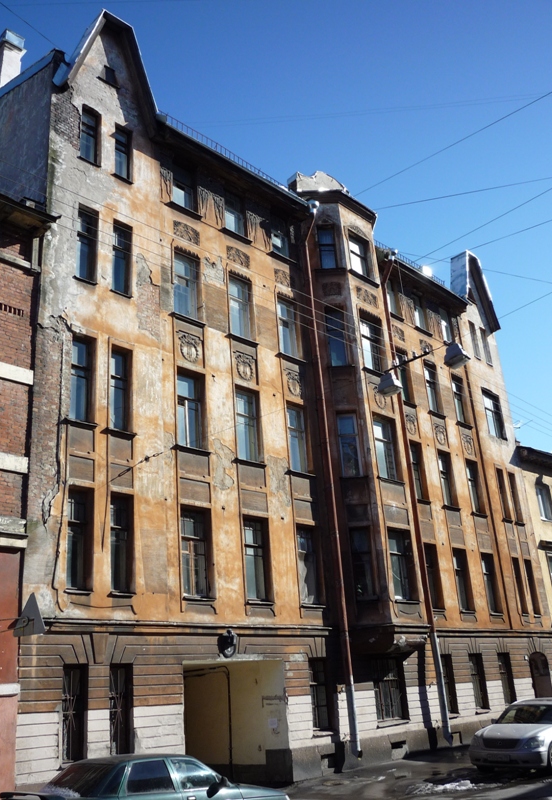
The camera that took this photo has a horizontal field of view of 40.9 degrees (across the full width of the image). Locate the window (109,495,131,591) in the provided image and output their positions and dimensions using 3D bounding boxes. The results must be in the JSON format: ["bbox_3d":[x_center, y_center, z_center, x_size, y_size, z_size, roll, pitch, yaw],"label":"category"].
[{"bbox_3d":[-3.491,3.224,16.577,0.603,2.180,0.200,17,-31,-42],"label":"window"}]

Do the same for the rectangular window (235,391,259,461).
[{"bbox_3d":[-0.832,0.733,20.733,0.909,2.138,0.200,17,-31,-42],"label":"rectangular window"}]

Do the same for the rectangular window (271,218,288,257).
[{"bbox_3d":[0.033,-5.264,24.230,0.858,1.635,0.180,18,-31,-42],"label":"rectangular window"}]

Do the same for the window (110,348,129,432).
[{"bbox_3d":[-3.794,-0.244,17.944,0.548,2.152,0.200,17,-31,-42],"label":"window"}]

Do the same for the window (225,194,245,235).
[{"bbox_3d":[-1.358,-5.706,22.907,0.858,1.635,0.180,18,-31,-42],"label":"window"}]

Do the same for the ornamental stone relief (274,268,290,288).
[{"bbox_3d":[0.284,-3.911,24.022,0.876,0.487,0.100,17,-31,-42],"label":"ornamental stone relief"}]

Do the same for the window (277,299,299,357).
[{"bbox_3d":[0.303,-2.143,22.935,0.871,2.010,0.180,18,-31,-42],"label":"window"}]

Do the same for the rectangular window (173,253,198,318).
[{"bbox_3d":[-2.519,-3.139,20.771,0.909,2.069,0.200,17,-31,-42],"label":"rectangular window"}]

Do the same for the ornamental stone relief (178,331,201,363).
[{"bbox_3d":[-2.293,-1.356,19.925,0.820,0.834,0.100,17,-31,-42],"label":"ornamental stone relief"}]

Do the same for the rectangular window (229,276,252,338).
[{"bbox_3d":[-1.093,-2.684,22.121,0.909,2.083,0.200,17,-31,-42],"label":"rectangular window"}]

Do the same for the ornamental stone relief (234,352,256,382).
[{"bbox_3d":[-0.858,-0.922,20.686,0.670,0.804,0.100,18,-31,-42],"label":"ornamental stone relief"}]

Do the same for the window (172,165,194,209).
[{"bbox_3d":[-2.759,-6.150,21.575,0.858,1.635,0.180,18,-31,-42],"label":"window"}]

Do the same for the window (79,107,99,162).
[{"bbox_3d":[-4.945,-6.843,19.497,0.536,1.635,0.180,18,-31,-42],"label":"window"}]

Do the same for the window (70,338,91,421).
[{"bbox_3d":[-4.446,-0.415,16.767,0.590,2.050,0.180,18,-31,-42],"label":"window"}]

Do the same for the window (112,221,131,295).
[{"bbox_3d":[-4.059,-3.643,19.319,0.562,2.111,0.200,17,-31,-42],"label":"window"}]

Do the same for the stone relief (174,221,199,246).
[{"bbox_3d":[-2.502,-4.719,20.798,0.951,0.536,0.100,18,-31,-42],"label":"stone relief"}]

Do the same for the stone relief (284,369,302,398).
[{"bbox_3d":[0.547,-0.476,22.022,0.657,0.804,0.100,18,-31,-42],"label":"stone relief"}]

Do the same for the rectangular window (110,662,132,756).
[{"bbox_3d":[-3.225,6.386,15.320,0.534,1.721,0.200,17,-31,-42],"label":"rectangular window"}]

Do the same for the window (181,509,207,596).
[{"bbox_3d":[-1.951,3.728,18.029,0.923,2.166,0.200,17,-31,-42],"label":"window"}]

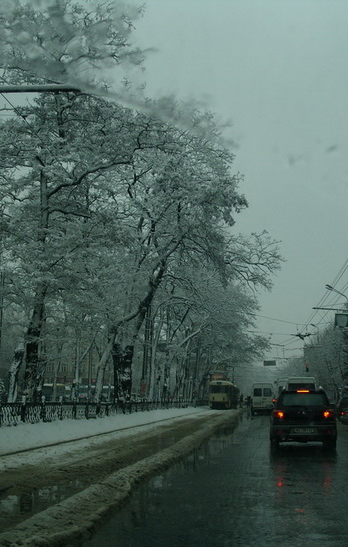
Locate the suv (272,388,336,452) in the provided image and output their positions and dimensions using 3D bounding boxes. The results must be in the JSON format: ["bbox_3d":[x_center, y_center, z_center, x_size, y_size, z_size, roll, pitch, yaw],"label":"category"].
[{"bbox_3d":[3.575,4.059,22.644,1.760,1.650,4.550,-1,-9,6],"label":"suv"}]

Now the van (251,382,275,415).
[{"bbox_3d":[7.840,11.086,70.455,1.950,2.600,5.500,-1,-9,6],"label":"van"}]

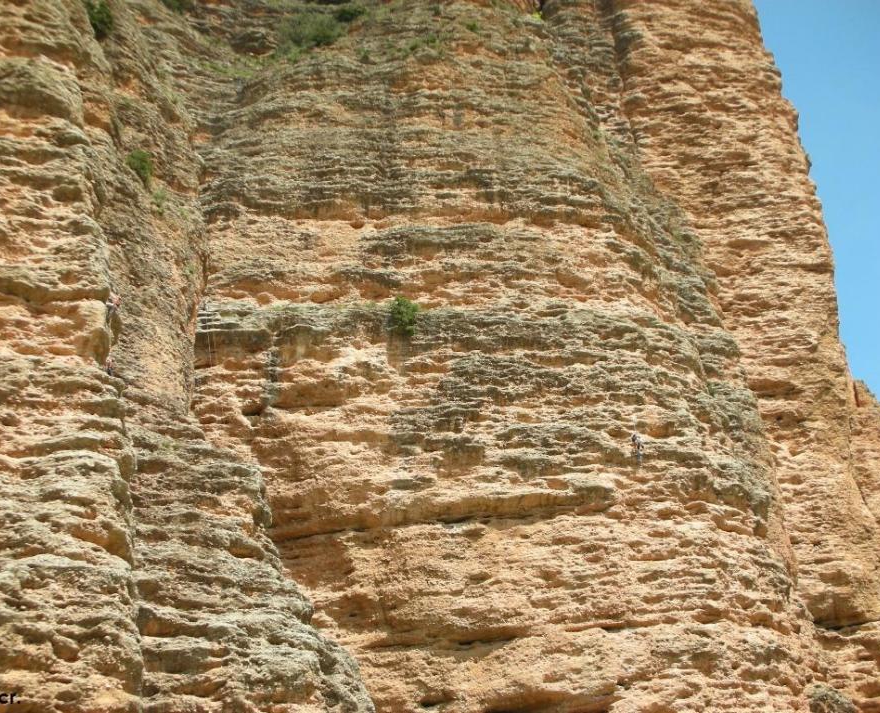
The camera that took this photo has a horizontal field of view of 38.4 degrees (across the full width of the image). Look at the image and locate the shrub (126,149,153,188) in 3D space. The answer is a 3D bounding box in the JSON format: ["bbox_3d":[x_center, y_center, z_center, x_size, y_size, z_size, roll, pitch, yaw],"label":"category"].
[{"bbox_3d":[-15.707,-9.827,66.000,1.400,1.900,1.300,-2,-24,0],"label":"shrub"}]

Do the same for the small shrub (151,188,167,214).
[{"bbox_3d":[-14.884,-8.224,67.000,0.850,1.200,0.800,-2,-24,0],"label":"small shrub"}]

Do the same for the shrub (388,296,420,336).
[{"bbox_3d":[-1.951,-2.138,67.500,1.650,1.950,1.400,-2,-24,0],"label":"shrub"}]

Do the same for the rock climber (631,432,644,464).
[{"bbox_3d":[10.167,4.736,65.000,0.600,1.600,0.600,2,-24,-9],"label":"rock climber"}]

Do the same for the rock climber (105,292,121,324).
[{"bbox_3d":[-15.773,-2.319,61.000,0.700,1.650,0.700,11,-27,-27],"label":"rock climber"}]

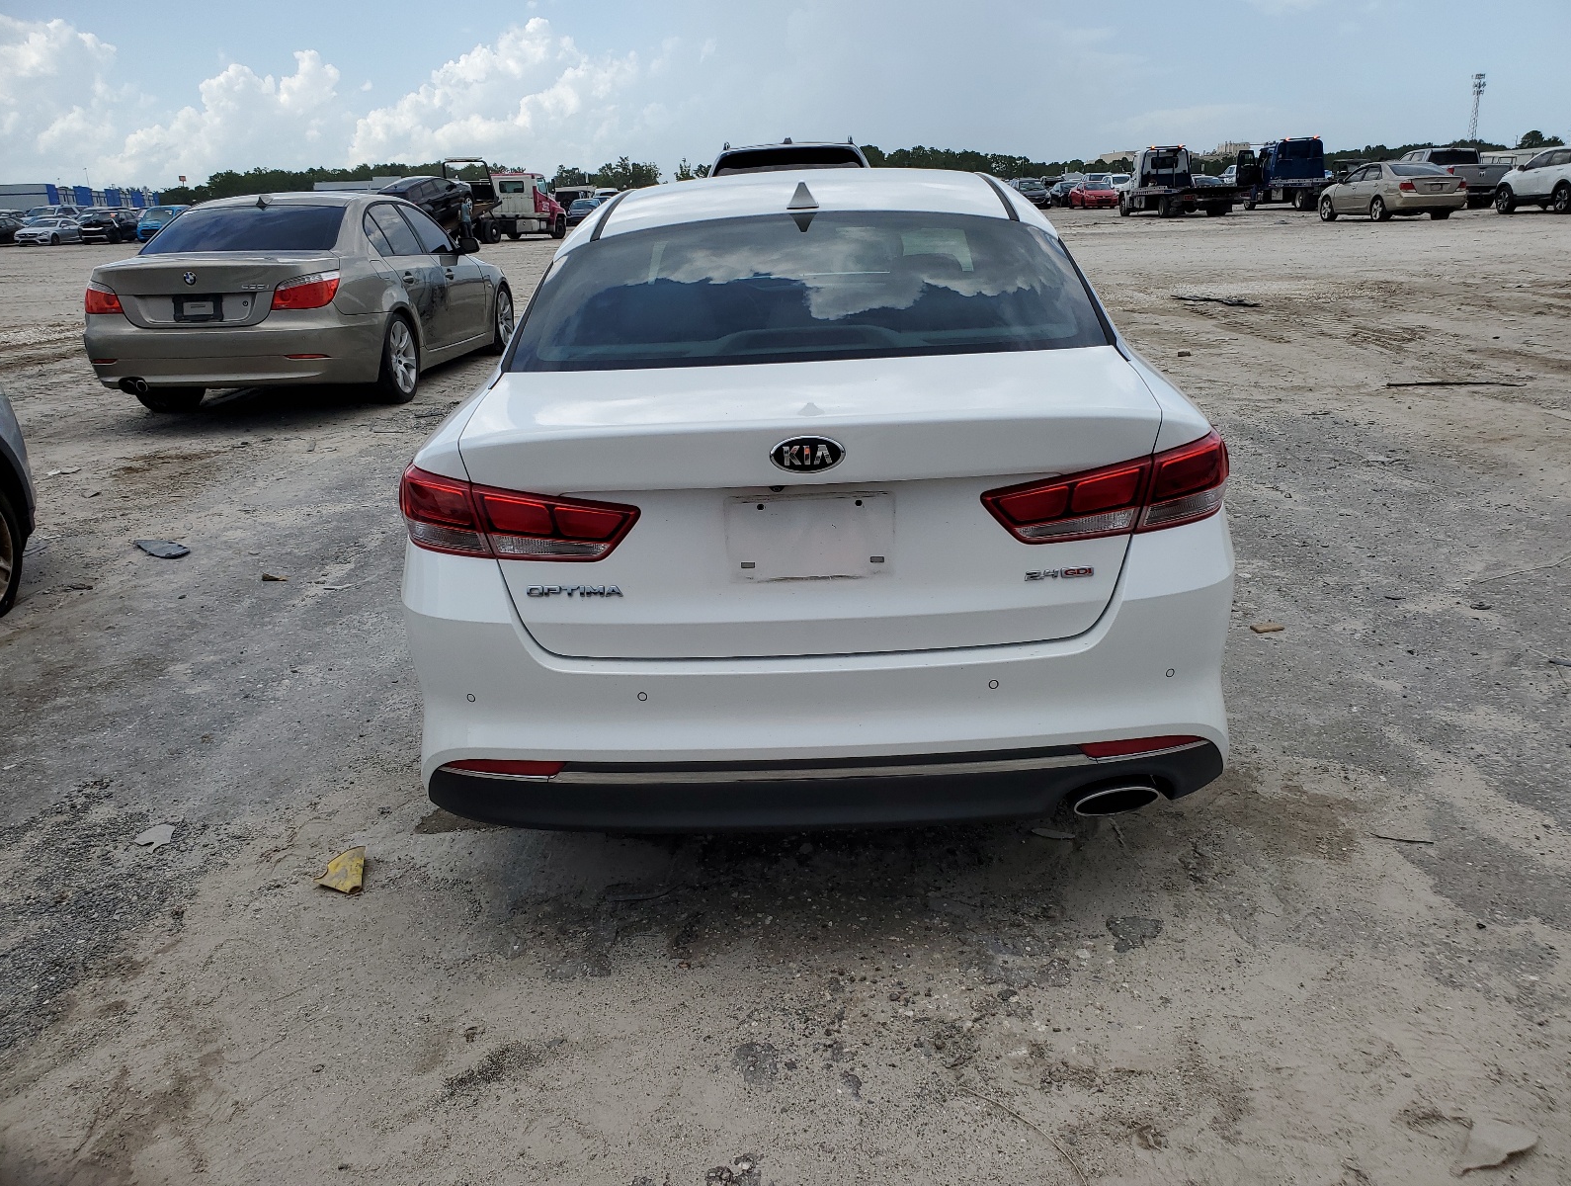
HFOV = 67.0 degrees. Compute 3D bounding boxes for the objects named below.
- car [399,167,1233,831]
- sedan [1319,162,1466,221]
[{"bbox_3d":[0.095,-0.796,4.406,1.860,1.470,4.850,-2,19,2],"label":"car"},{"bbox_3d":[15.889,-10.611,31.378,1.800,1.490,4.800,-3,19,-1],"label":"sedan"}]

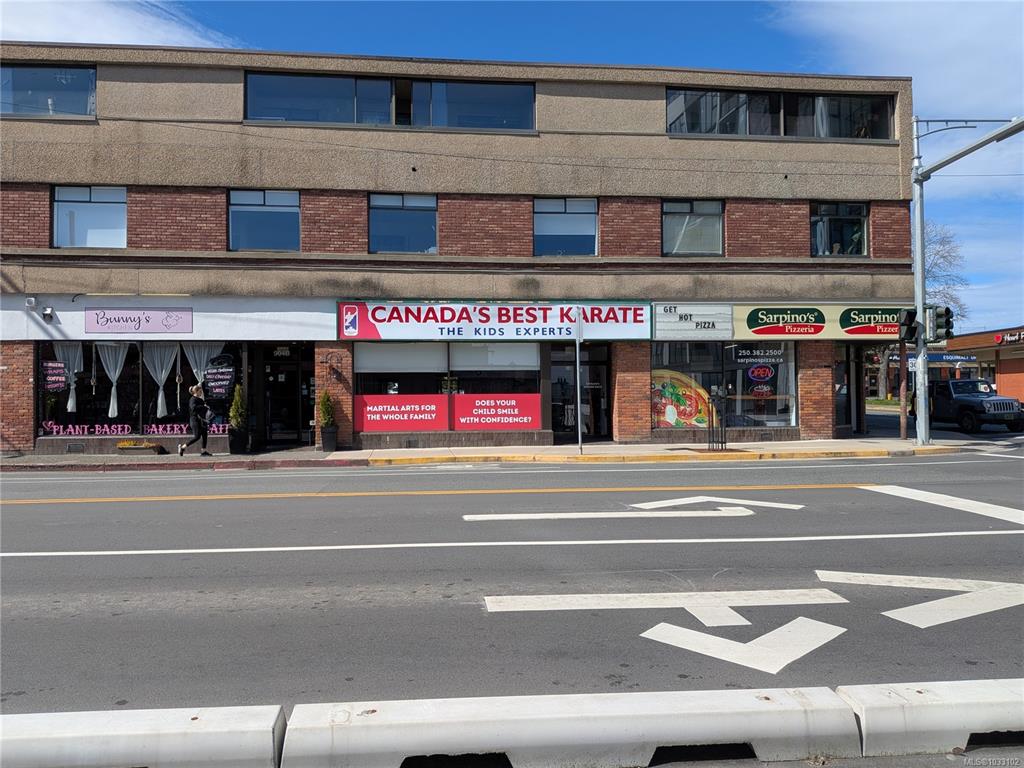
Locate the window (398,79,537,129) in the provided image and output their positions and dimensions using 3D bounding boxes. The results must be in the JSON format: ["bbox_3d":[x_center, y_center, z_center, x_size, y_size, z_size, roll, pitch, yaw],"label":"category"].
[{"bbox_3d":[-1.158,-6.904,17.585,3.513,1.178,0.150,0,0,-6],"label":"window"}]

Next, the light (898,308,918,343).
[{"bbox_3d":[9.282,-1.368,16.600,0.420,0.760,0.350,0,0,-6],"label":"light"}]

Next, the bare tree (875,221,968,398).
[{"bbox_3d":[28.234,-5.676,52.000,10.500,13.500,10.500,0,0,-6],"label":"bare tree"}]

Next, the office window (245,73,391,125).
[{"bbox_3d":[-4.677,-6.913,17.208,3.471,1.177,0.150,0,0,-6],"label":"office window"}]

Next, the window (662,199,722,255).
[{"bbox_3d":[4.643,-3.992,18.198,1.617,1.423,0.150,0,0,-6],"label":"window"}]

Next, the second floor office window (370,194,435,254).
[{"bbox_3d":[-2.675,-3.912,17.414,1.663,1.472,0.150,0,0,-6],"label":"second floor office window"}]

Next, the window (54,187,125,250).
[{"bbox_3d":[-9.898,-3.902,16.640,1.662,1.454,0.150,0,0,-6],"label":"window"}]

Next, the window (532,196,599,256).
[{"bbox_3d":[1.374,-3.934,17.848,1.632,1.459,0.150,0,0,-6],"label":"window"}]

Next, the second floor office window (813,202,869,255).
[{"bbox_3d":[8.593,-4.046,18.621,1.610,1.430,0.150,0,0,-6],"label":"second floor office window"}]

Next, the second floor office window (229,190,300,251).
[{"bbox_3d":[-5.949,-3.923,17.063,1.690,1.455,0.150,0,0,-6],"label":"second floor office window"}]

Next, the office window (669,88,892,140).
[{"bbox_3d":[7.041,-7.013,18.464,6.149,1.262,0.150,0,0,-6],"label":"office window"}]

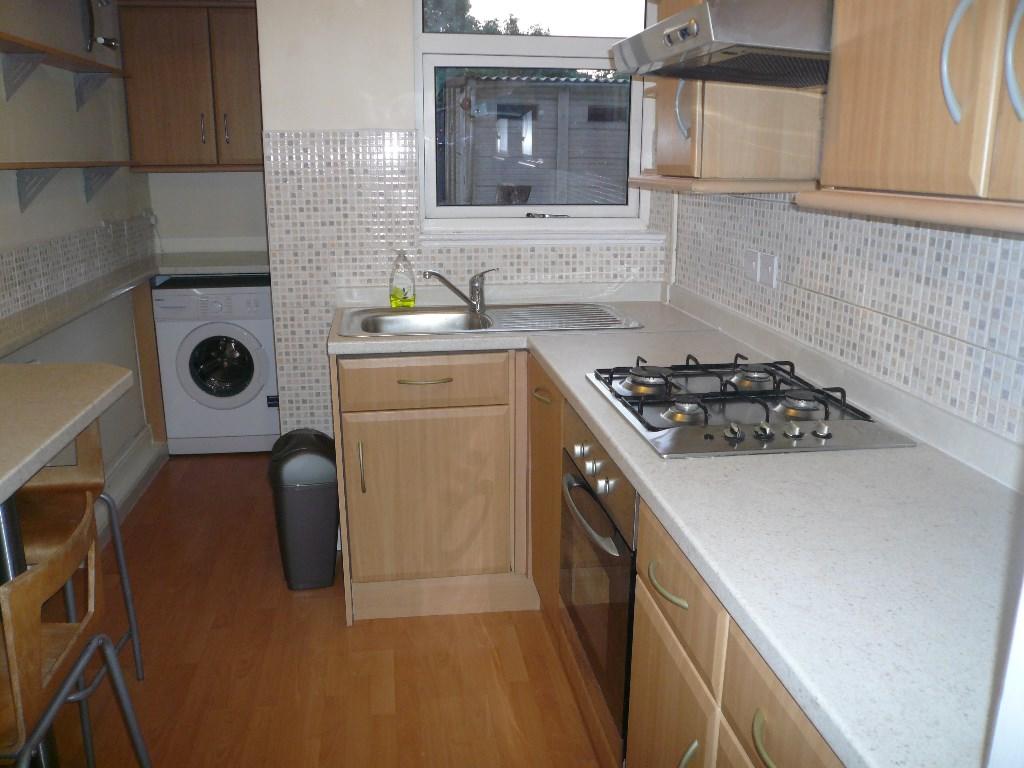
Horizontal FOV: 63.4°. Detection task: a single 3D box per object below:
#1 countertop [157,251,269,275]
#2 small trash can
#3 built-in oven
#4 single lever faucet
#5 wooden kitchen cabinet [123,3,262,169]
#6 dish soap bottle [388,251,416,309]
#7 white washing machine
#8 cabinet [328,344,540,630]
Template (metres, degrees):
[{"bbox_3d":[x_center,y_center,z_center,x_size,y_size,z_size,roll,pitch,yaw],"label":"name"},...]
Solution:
[{"bbox_3d":[-1.470,-0.610,4.186,0.679,0.041,0.597,-2,16,-8],"label":"countertop"},{"bbox_3d":[-0.702,0.411,2.861,0.257,0.564,0.267,-2,16,-8],"label":"small trash can"},{"bbox_3d":[0.416,0.366,1.833,0.575,0.580,0.605,-2,16,-8],"label":"built-in oven"},{"bbox_3d":[-0.170,-0.314,2.775,0.255,0.155,0.075,-6,17,-22],"label":"single lever faucet"},{"bbox_3d":[-1.468,-1.450,4.108,0.750,0.734,0.301,-2,16,-8],"label":"wooden kitchen cabinet"},{"bbox_3d":[-0.372,-0.351,2.809,0.088,0.205,0.058,-2,16,-8],"label":"dish soap bottle"},{"bbox_3d":[-1.444,-0.128,4.291,0.588,0.832,0.564,-2,16,-8],"label":"white washing machine"},{"bbox_3d":[-0.267,0.267,2.783,0.588,0.886,0.494,-2,16,-8],"label":"cabinet"}]

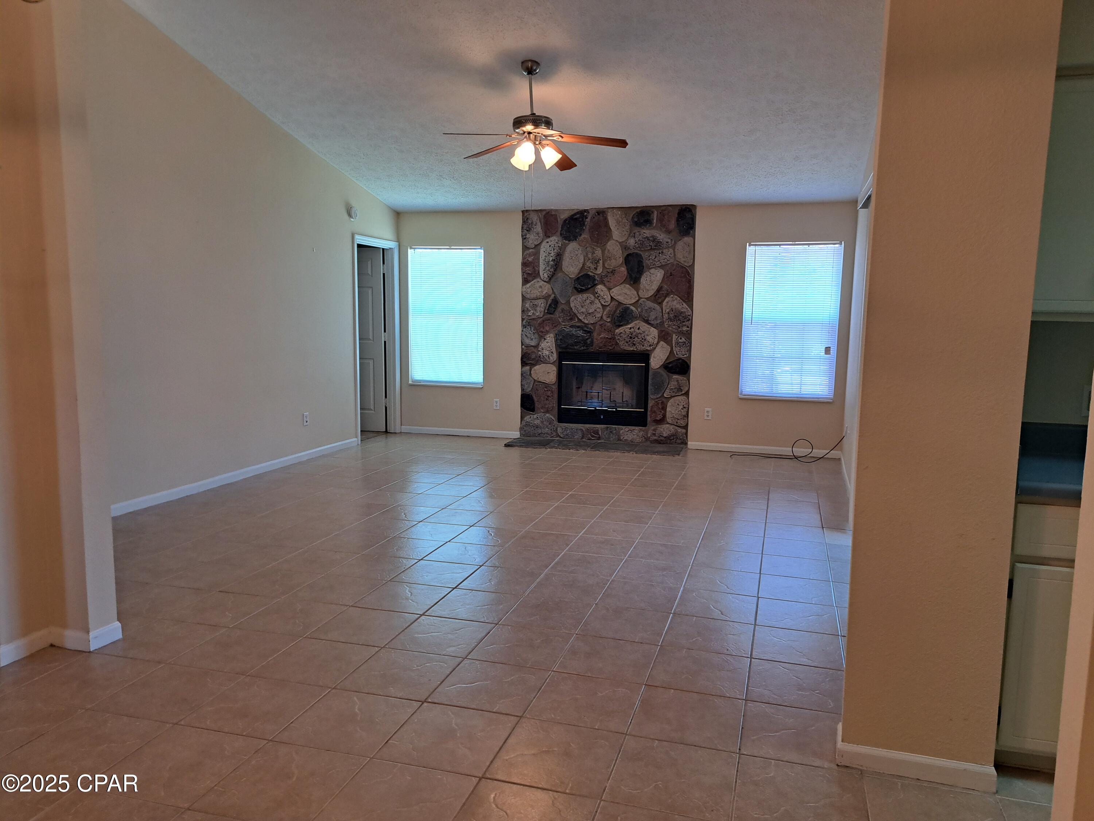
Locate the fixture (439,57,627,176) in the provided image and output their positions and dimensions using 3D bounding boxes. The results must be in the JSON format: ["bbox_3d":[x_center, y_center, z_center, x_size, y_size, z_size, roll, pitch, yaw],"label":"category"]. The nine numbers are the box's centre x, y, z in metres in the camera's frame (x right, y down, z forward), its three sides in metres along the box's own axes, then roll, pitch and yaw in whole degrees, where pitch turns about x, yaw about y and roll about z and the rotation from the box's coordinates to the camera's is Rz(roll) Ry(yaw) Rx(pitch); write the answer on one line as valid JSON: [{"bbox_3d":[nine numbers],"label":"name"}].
[{"bbox_3d":[-0.076,-2.016,5.216,1.280,0.740,1.270,3,7,17],"label":"fixture"}]

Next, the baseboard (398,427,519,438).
[{"bbox_3d":[-0.987,0.251,8.443,1.430,0.072,0.016,3,7,17],"label":"baseboard"}]

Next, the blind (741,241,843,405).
[{"bbox_3d":[2.341,-0.849,7.308,0.860,1.490,0.050,3,7,17],"label":"blind"}]

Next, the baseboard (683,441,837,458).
[{"bbox_3d":[2.131,0.396,7.487,1.440,0.072,0.016,3,7,17],"label":"baseboard"}]

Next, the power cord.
[{"bbox_3d":[2.256,0.336,7.167,1.020,0.260,0.330,3,7,17],"label":"power cord"}]

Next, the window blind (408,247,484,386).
[{"bbox_3d":[-1.115,-1.024,8.366,0.880,1.500,0.050,3,7,17],"label":"window blind"}]

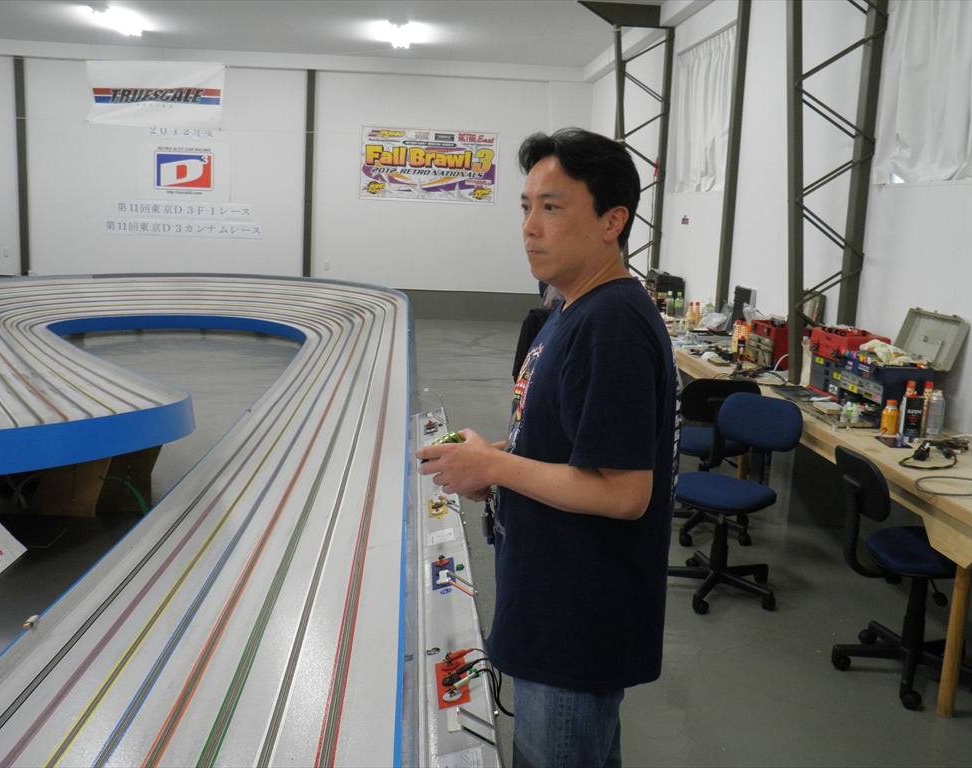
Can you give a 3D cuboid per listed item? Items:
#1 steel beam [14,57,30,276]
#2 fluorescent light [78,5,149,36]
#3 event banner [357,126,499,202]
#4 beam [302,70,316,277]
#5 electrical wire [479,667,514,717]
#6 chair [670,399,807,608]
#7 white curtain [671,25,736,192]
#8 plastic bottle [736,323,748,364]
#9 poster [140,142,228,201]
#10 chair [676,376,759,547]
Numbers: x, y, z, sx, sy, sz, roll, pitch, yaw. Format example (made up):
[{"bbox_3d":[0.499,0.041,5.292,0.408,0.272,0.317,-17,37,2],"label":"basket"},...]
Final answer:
[{"bbox_3d":[-6.224,-2.743,13.479,0.125,3.150,0.100,2,10,-4],"label":"steel beam"},{"bbox_3d":[-4.164,-4.063,11.305,0.230,0.110,1.270,2,10,-4],"label":"fluorescent light"},{"bbox_3d":[-0.785,-3.011,13.859,1.880,0.985,0.020,2,10,-4],"label":"event banner"},{"bbox_3d":[-2.431,-2.646,13.772,0.125,3.150,0.100,2,10,-4],"label":"beam"},{"bbox_3d":[0.019,0.566,1.850,0.100,0.100,0.080,2,10,-4],"label":"electrical wire"},{"bbox_3d":[1.013,0.472,4.226,0.550,0.830,0.580,10,13,39],"label":"chair"},{"bbox_3d":[1.789,-2.239,8.381,0.100,1.250,1.780,2,10,-4],"label":"white curtain"},{"bbox_3d":[1.551,-0.228,6.050,0.065,0.200,0.065,-1,10,-21],"label":"plastic bottle"},{"bbox_3d":[-4.090,-2.869,13.643,1.220,0.760,0.012,2,10,-4],"label":"poster"},{"bbox_3d":[1.115,0.340,5.025,0.550,0.830,0.580,3,10,2],"label":"chair"}]

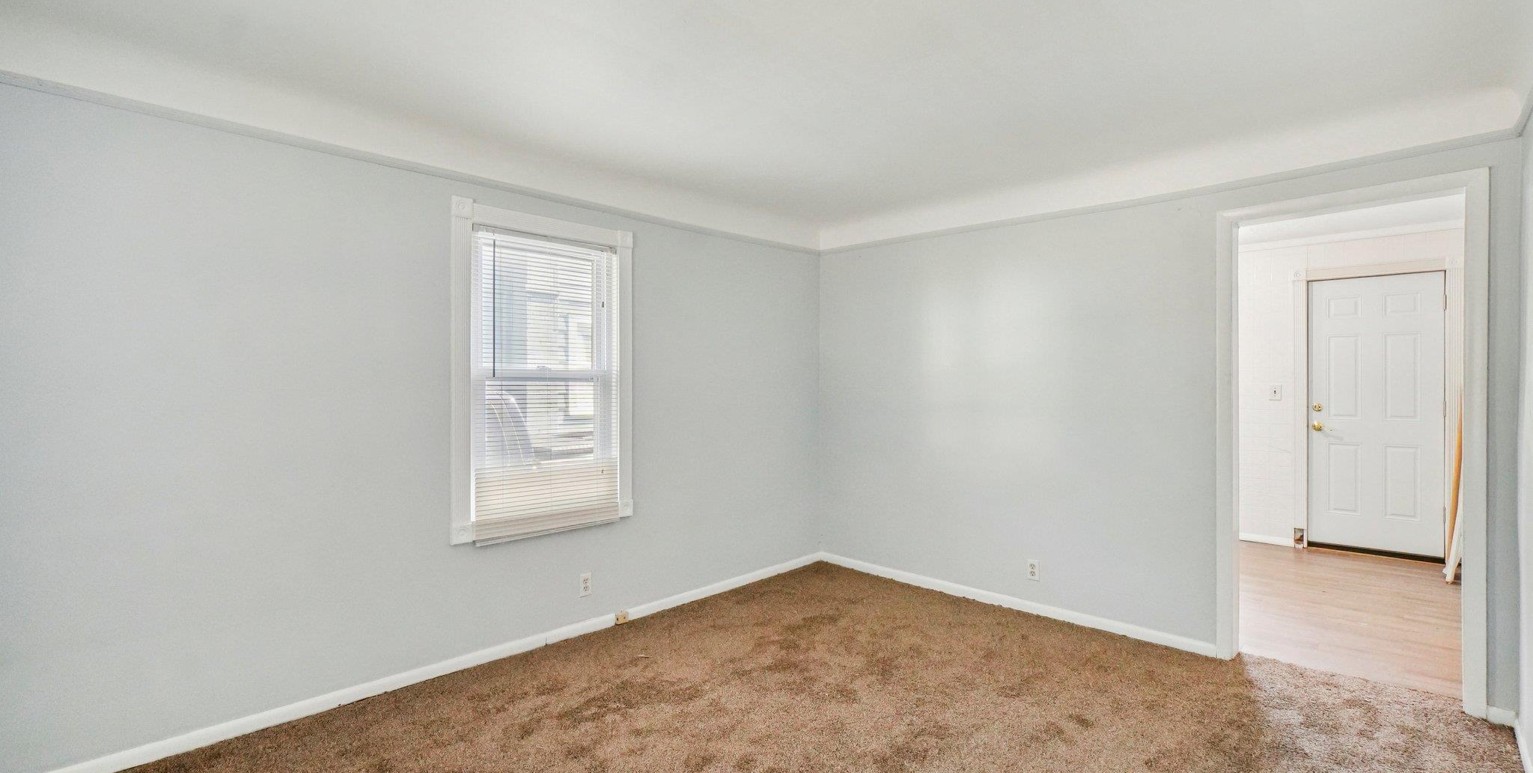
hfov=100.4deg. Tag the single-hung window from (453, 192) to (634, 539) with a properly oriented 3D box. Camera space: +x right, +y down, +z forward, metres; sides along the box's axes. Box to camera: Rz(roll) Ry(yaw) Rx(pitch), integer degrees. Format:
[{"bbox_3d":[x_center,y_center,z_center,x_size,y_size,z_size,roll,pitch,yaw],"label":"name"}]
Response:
[{"bbox_3d":[-1.080,-0.070,3.207,0.952,1.569,0.050,0,0,-45],"label":"single-hung window"}]

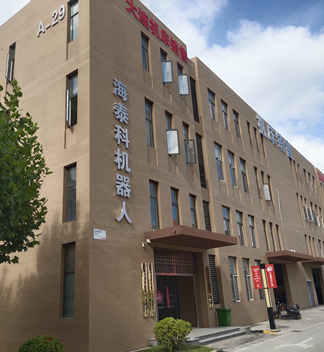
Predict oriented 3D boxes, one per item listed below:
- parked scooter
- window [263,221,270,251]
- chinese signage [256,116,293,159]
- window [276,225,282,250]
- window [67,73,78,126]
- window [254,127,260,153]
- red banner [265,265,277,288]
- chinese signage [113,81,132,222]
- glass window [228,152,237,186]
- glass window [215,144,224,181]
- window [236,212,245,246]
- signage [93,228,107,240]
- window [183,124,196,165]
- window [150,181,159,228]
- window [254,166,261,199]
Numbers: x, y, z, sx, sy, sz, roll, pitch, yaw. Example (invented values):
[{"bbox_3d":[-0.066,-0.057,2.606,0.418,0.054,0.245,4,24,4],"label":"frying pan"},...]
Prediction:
[{"bbox_3d":[8.401,8.963,26.300,1.800,1.130,0.700,-16,-22,32],"label":"parked scooter"},{"bbox_3d":[8.731,5.040,33.233,0.150,2.554,0.762,-16,-22,31],"label":"window"},{"bbox_3d":[12.151,-3.941,41.900,0.200,1.978,9.947,-16,-22,32],"label":"chinese signage"},{"bbox_3d":[10.640,5.779,35.904,0.150,2.554,0.818,-16,-22,31],"label":"window"},{"bbox_3d":[-4.064,-3.497,18.034,0.780,2.800,0.200,-16,-22,32],"label":"window"},{"bbox_3d":[8.981,-3.337,37.463,0.150,2.576,0.806,-16,-22,31],"label":"window"},{"bbox_3d":[5.849,5.367,21.033,0.440,1.232,0.040,-16,-22,31],"label":"red banner"},{"bbox_3d":[-1.828,-1.350,18.394,0.140,7.100,1.050,-16,-22,32],"label":"chinese signage"},{"bbox_3d":[5.515,-0.521,30.629,0.120,2.806,1.185,-16,-22,32],"label":"glass window"},{"bbox_3d":[4.223,-1.048,28.874,0.120,2.783,1.207,-16,-22,32],"label":"glass window"},{"bbox_3d":[5.837,3.923,29.182,0.150,2.542,1.266,-16,-22,31],"label":"window"},{"bbox_3d":[-2.459,2.365,15.821,0.050,0.400,0.690,-16,-22,32],"label":"signage"},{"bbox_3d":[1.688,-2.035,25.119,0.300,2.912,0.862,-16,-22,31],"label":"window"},{"bbox_3d":[-0.370,1.499,20.645,0.120,2.518,0.874,-16,-22,32],"label":"window"},{"bbox_3d":[8.382,0.657,34.689,0.150,2.856,0.818,-16,-22,31],"label":"window"}]

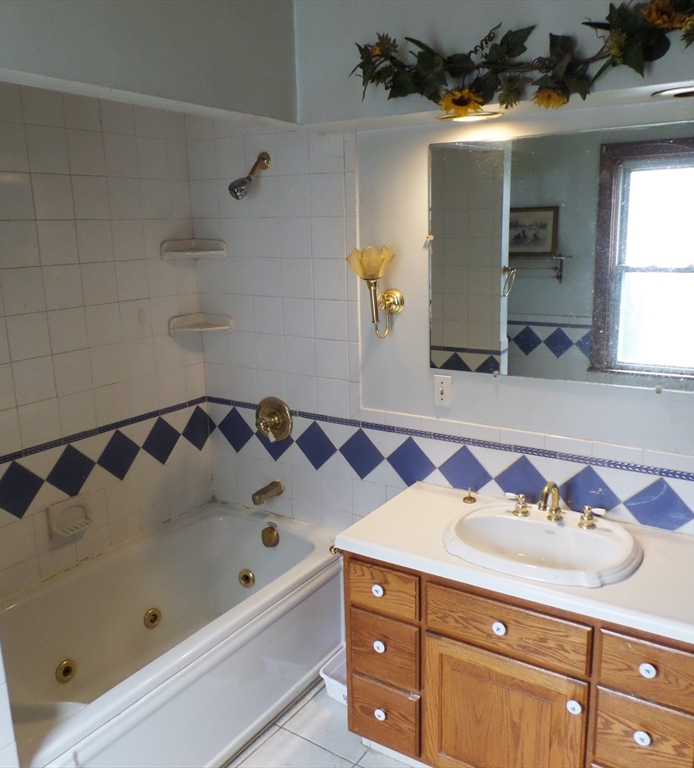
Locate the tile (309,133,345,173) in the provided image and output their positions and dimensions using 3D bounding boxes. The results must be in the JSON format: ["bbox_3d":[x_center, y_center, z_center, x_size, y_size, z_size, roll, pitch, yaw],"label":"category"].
[{"bbox_3d":[-0.072,-0.847,2.494,0.151,0.139,0.010,7,16,31],"label":"tile"}]

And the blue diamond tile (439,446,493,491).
[{"bbox_3d":[0.423,0.322,2.454,0.216,0.216,0.010,7,15,32],"label":"blue diamond tile"}]

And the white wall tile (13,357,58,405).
[{"bbox_3d":[-1.104,-0.013,2.403,0.013,0.153,0.152,8,16,33],"label":"white wall tile"}]

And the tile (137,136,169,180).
[{"bbox_3d":[-0.769,-0.893,2.699,0.010,0.155,0.151,8,16,33],"label":"tile"}]

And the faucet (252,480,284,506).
[{"bbox_3d":[-0.334,0.464,2.901,0.056,0.070,0.150,8,16,32],"label":"faucet"}]

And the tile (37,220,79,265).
[{"bbox_3d":[-1.020,-0.497,2.403,0.010,0.150,0.150,8,16,33],"label":"tile"}]

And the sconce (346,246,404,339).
[{"bbox_3d":[0.103,-0.309,2.360,0.165,0.310,0.235,7,15,32],"label":"sconce"}]

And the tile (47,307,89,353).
[{"bbox_3d":[-1.016,-0.194,2.477,0.010,0.155,0.151,8,16,33],"label":"tile"}]

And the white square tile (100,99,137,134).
[{"bbox_3d":[-0.860,-0.996,2.553,0.010,0.115,0.151,7,15,32],"label":"white square tile"}]

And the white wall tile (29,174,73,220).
[{"bbox_3d":[-1.022,-0.649,2.365,0.010,0.152,0.151,7,15,32],"label":"white wall tile"}]

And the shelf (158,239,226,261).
[{"bbox_3d":[-0.639,-0.562,2.857,0.264,0.088,0.152,-4,14,-11],"label":"shelf"}]

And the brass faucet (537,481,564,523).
[{"bbox_3d":[0.636,0.372,2.128,0.054,0.150,0.174,7,16,31],"label":"brass faucet"}]

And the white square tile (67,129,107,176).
[{"bbox_3d":[-0.941,-0.832,2.454,0.010,0.150,0.150,8,16,33],"label":"white square tile"}]

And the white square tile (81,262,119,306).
[{"bbox_3d":[-0.932,-0.377,2.563,0.010,0.150,0.150,8,16,33],"label":"white square tile"}]

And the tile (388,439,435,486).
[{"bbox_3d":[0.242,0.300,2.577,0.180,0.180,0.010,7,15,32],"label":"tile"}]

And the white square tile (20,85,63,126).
[{"bbox_3d":[-1.025,-0.951,2.292,0.010,0.153,0.153,7,15,32],"label":"white square tile"}]

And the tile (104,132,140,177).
[{"bbox_3d":[-0.856,-0.863,2.579,0.010,0.150,0.150,8,16,33],"label":"tile"}]

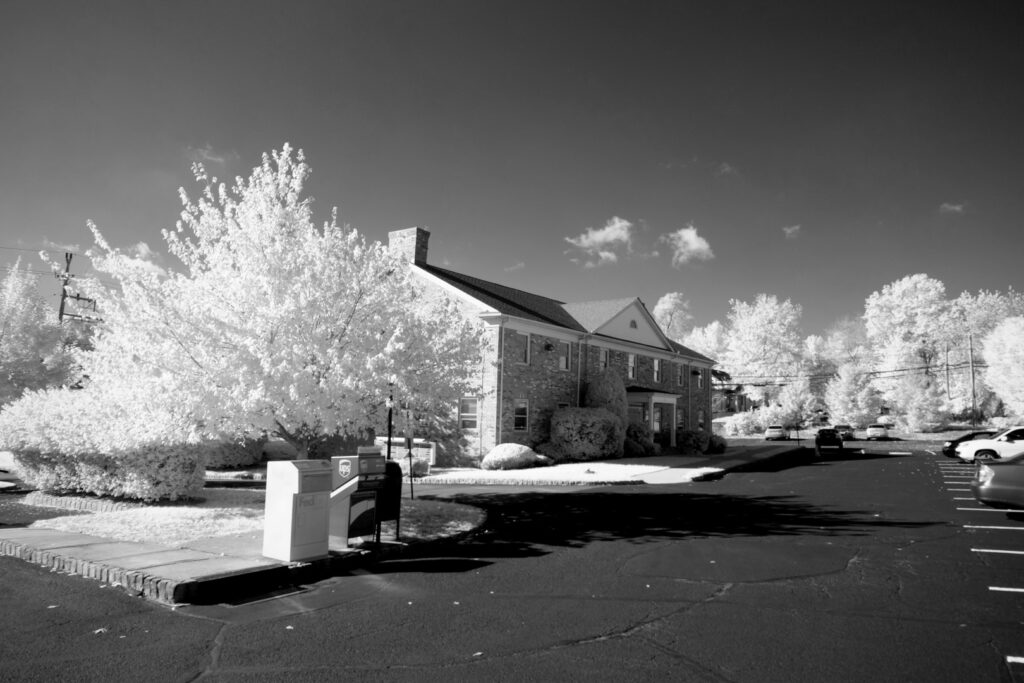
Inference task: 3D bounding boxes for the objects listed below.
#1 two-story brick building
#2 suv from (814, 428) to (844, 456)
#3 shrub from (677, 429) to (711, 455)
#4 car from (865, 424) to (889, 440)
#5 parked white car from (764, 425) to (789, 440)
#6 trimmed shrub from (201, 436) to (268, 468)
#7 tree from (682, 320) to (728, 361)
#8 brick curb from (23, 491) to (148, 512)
[{"bbox_3d":[2.533,1.199,42.938,13.340,10.611,26.478,-4,-8,36],"label":"two-story brick building"},{"bbox_3d":[23.523,7.323,50.500,1.870,1.700,4.500,-3,-8,31],"label":"suv"},{"bbox_3d":[11.299,6.256,42.500,1.900,1.600,2.100,-3,-7,35],"label":"shrub"},{"bbox_3d":[35.723,8.980,67.000,1.820,1.520,4.500,-3,-8,32],"label":"car"},{"bbox_3d":[27.612,9.464,71.000,1.800,1.470,4.600,-2,-7,33],"label":"parked white car"},{"bbox_3d":[-10.235,4.101,25.000,1.700,1.200,2.400,-3,-7,35],"label":"trimmed shrub"},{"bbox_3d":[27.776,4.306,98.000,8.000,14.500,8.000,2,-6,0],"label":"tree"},{"bbox_3d":[-8.429,3.159,13.466,3.300,0.220,0.300,-2,-7,23],"label":"brick curb"}]

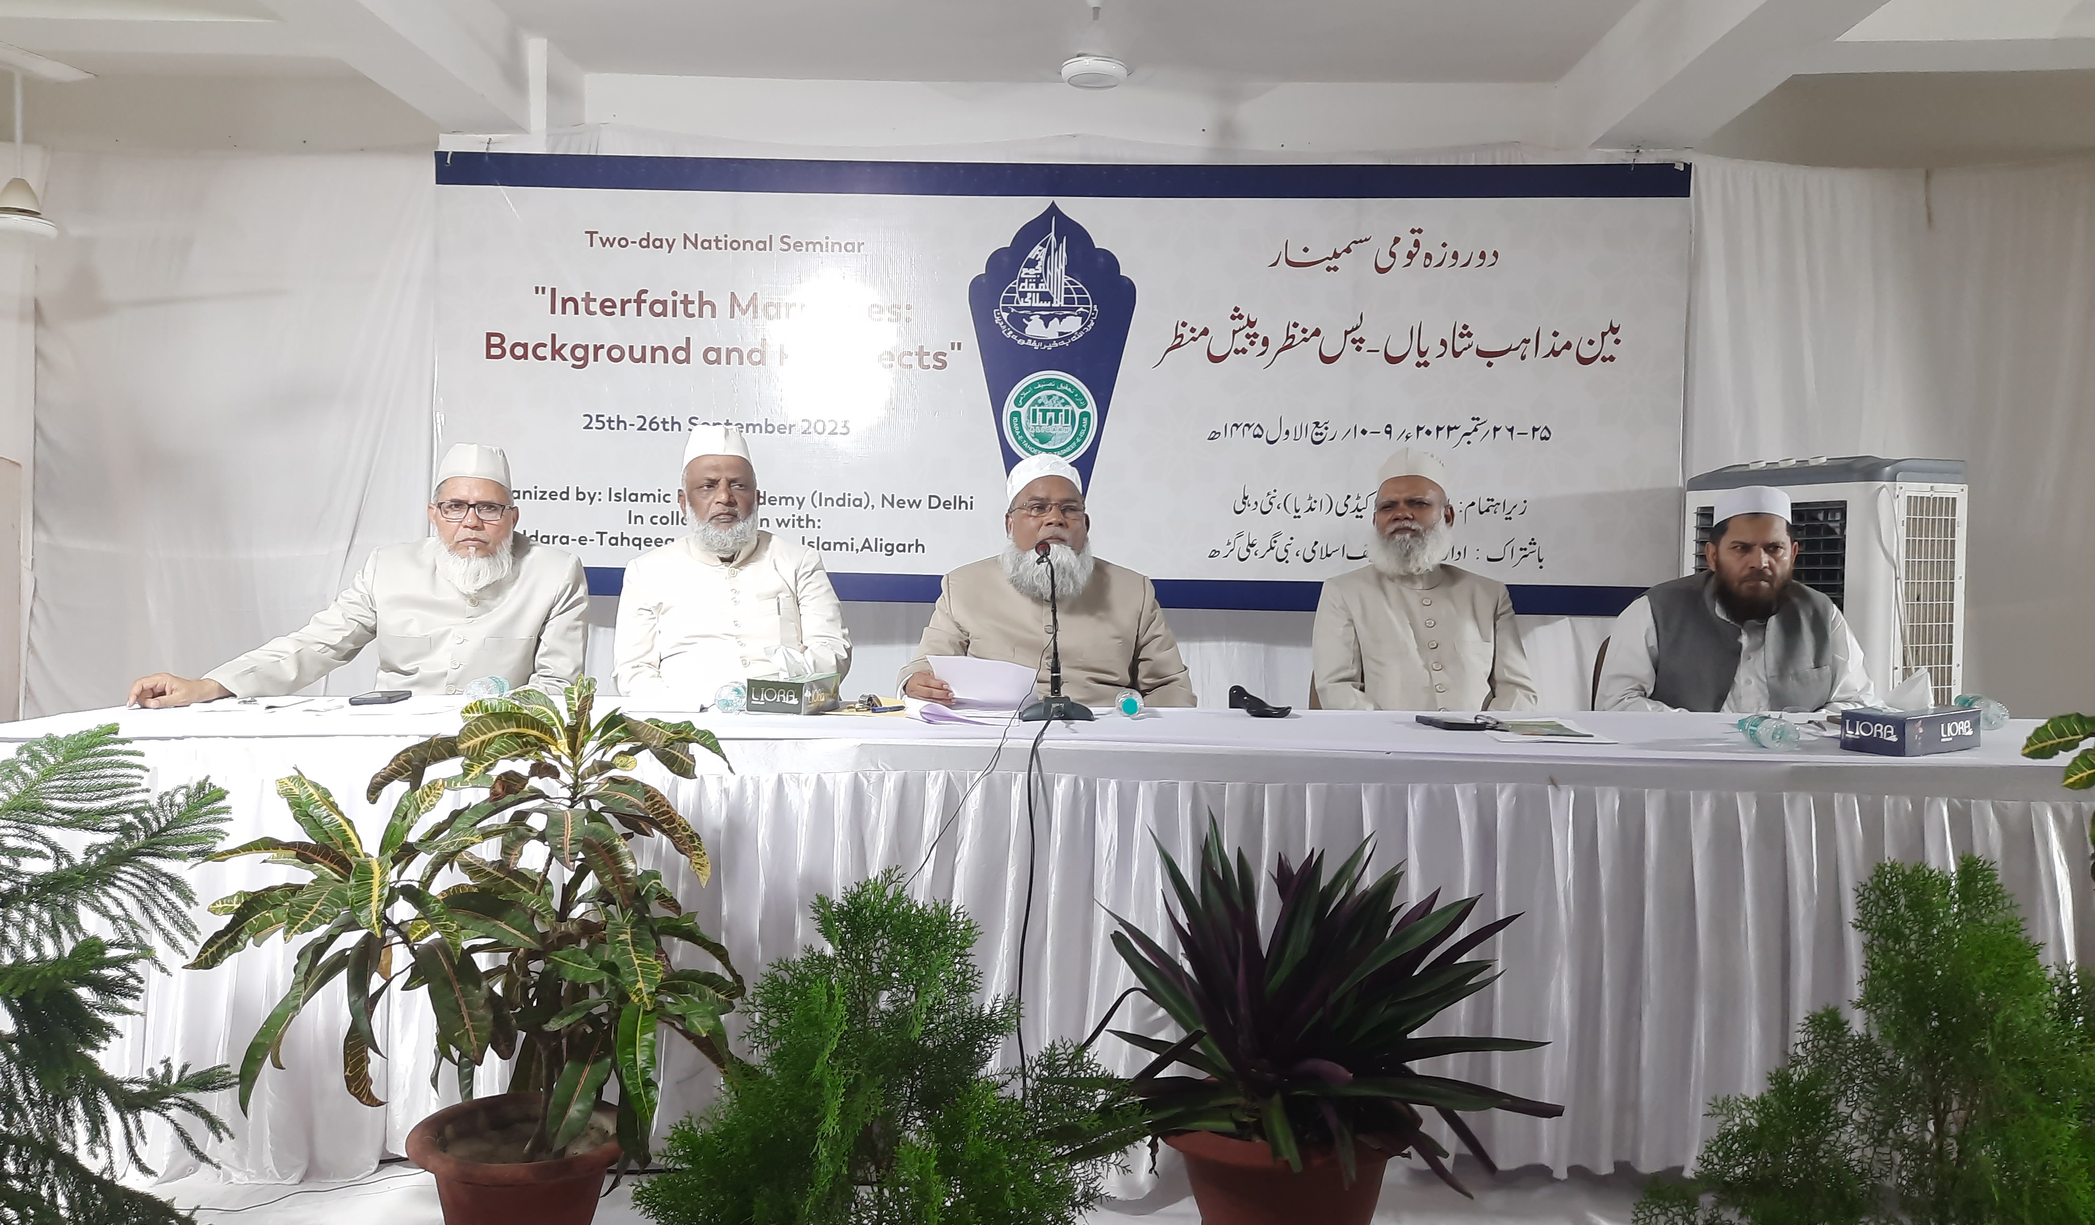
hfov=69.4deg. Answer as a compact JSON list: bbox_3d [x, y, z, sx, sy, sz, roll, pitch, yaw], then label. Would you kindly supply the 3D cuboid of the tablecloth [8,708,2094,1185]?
[{"bbox_3d":[0.195,0.603,2.972,4.450,0.755,0.730,1,2,1],"label":"tablecloth"}]

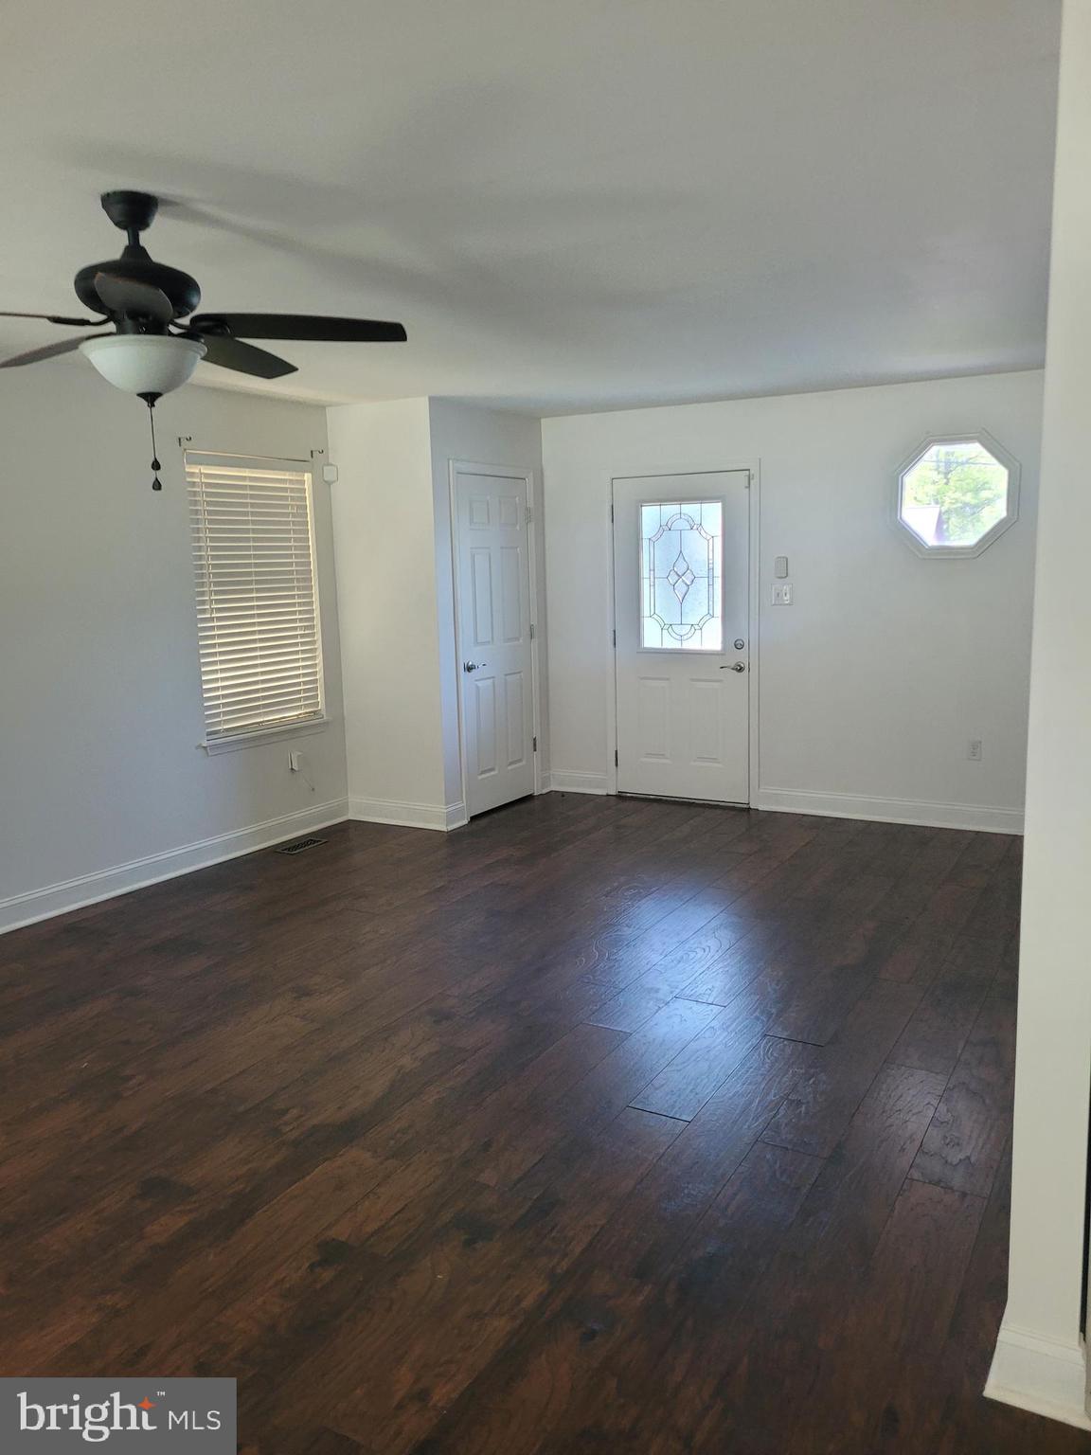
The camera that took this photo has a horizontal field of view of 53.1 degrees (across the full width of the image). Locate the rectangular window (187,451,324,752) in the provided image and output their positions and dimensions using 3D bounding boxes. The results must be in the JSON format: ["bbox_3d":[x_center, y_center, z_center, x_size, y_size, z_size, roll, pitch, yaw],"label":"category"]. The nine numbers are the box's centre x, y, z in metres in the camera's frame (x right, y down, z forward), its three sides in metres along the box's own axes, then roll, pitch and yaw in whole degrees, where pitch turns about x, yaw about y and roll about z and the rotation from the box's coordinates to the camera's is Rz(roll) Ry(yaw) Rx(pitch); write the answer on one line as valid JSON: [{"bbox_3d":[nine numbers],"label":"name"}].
[{"bbox_3d":[-1.586,-0.728,5.996,0.065,1.450,0.925,3,10,29],"label":"rectangular window"}]

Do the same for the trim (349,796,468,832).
[{"bbox_3d":[-0.836,0.500,6.611,0.737,0.134,0.225,3,10,29],"label":"trim"}]

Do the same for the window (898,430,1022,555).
[{"bbox_3d":[2.231,-1.256,5.922,0.650,0.665,0.090,3,10,29],"label":"window"}]

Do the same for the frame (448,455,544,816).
[{"bbox_3d":[-0.329,-0.534,6.756,0.110,2.110,0.915,3,10,29],"label":"frame"}]

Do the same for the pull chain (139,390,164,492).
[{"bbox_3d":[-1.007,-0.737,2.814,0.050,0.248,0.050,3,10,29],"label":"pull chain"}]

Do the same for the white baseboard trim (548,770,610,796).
[{"bbox_3d":[0.230,0.371,7.304,0.435,0.132,0.018,3,10,29],"label":"white baseboard trim"}]

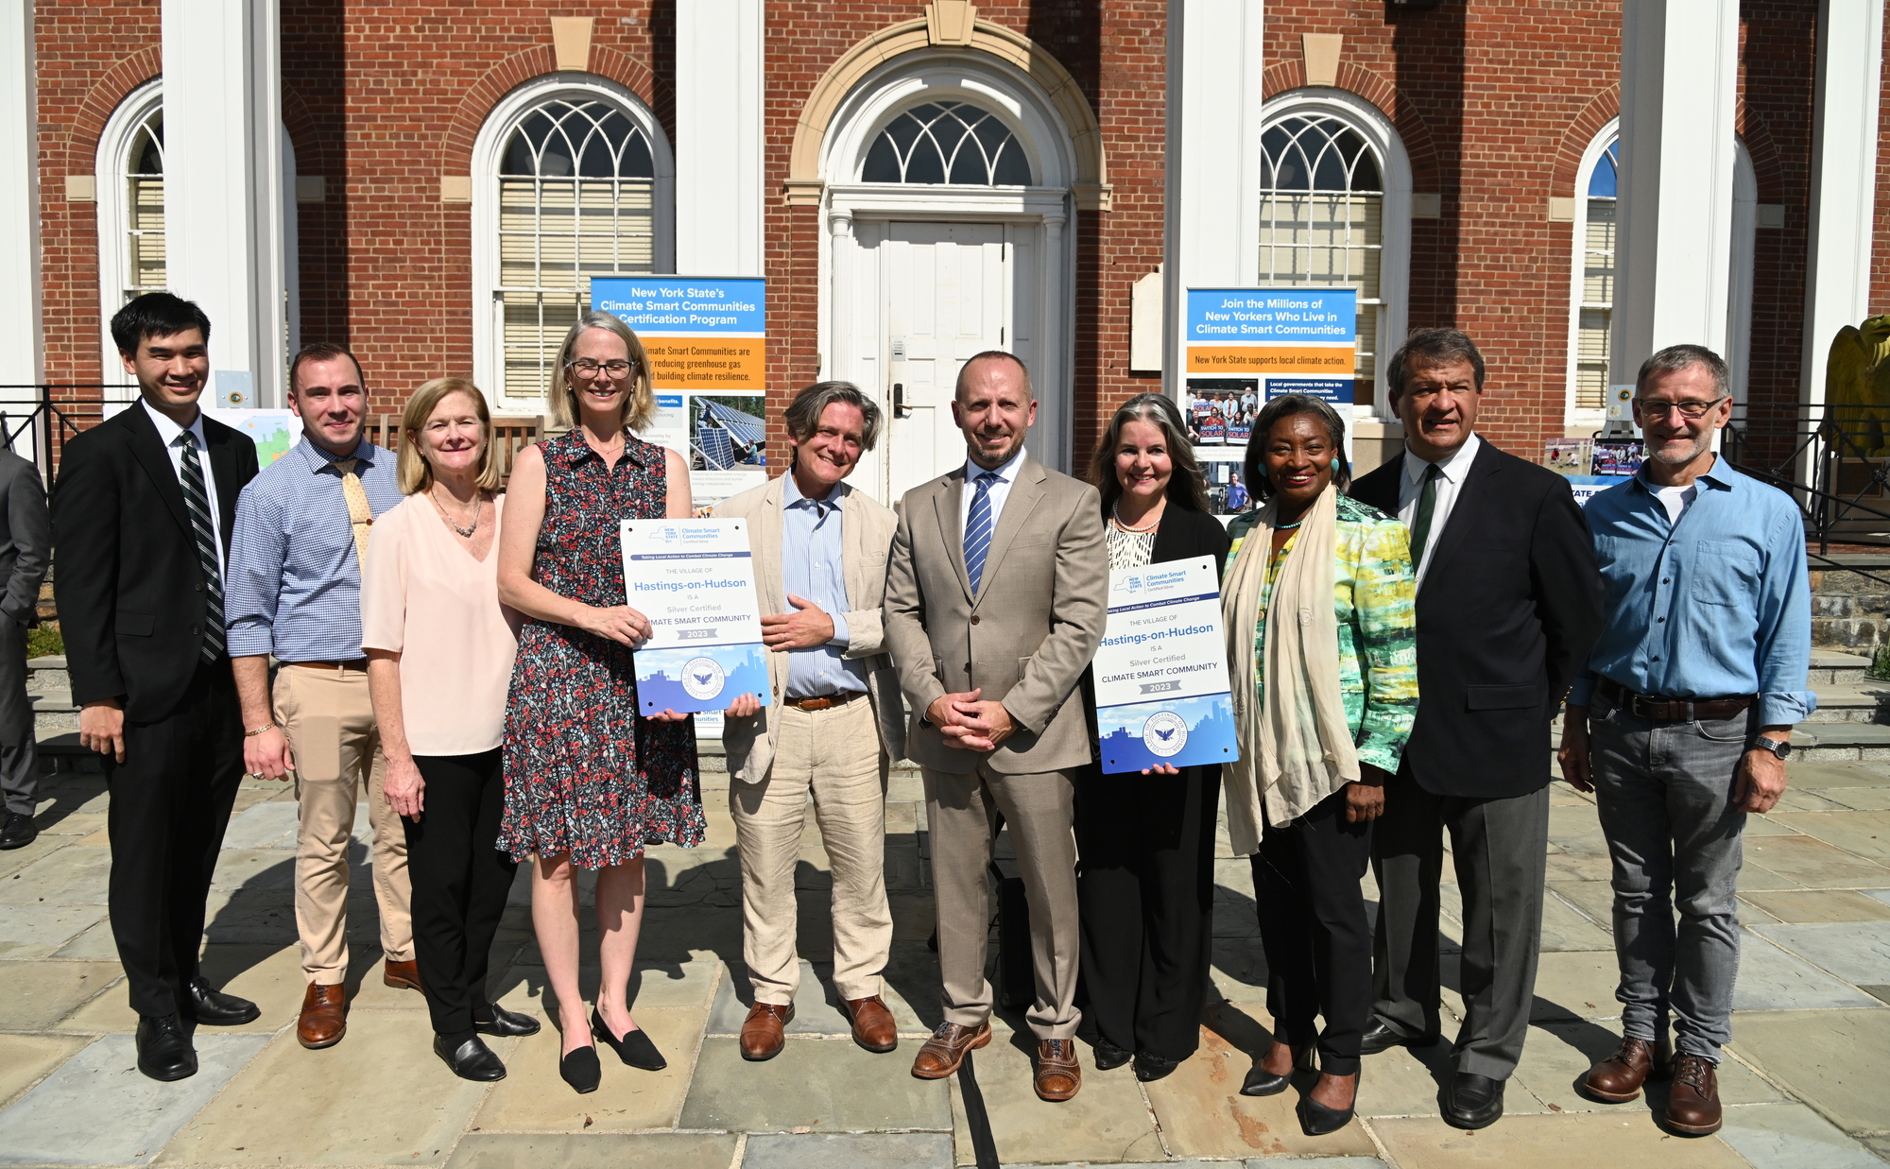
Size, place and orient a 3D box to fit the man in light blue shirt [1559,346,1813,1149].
[{"bbox_3d":[1.655,0.326,2.816,0.480,1.700,0.360,5,7,43],"label":"man in light blue shirt"}]

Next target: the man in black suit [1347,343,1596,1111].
[{"bbox_3d":[1.236,0.293,3.010,0.550,1.804,0.420,4,6,33],"label":"man in black suit"}]

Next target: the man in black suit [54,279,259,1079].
[{"bbox_3d":[-1.879,0.217,3.011,0.460,1.797,0.360,-4,7,-45],"label":"man in black suit"}]

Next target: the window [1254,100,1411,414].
[{"bbox_3d":[2.922,-2.597,9.932,1.540,2.570,0.200,0,5,-2],"label":"window"}]

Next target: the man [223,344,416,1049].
[{"bbox_3d":[-1.584,0.253,3.215,0.500,1.706,0.380,-3,6,-38],"label":"man"}]

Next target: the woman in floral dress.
[{"bbox_3d":[-0.841,0.257,3.074,0.500,1.830,0.400,-1,5,-18],"label":"woman in floral dress"}]

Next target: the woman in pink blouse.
[{"bbox_3d":[-1.218,0.320,3.079,0.420,1.627,0.340,-4,7,-45],"label":"woman in pink blouse"}]

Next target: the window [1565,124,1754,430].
[{"bbox_3d":[5.723,-2.562,10.048,1.540,2.570,0.200,0,5,-2],"label":"window"}]

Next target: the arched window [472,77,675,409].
[{"bbox_3d":[-2.844,-2.602,9.650,1.515,2.480,0.180,0,5,-2],"label":"arched window"}]

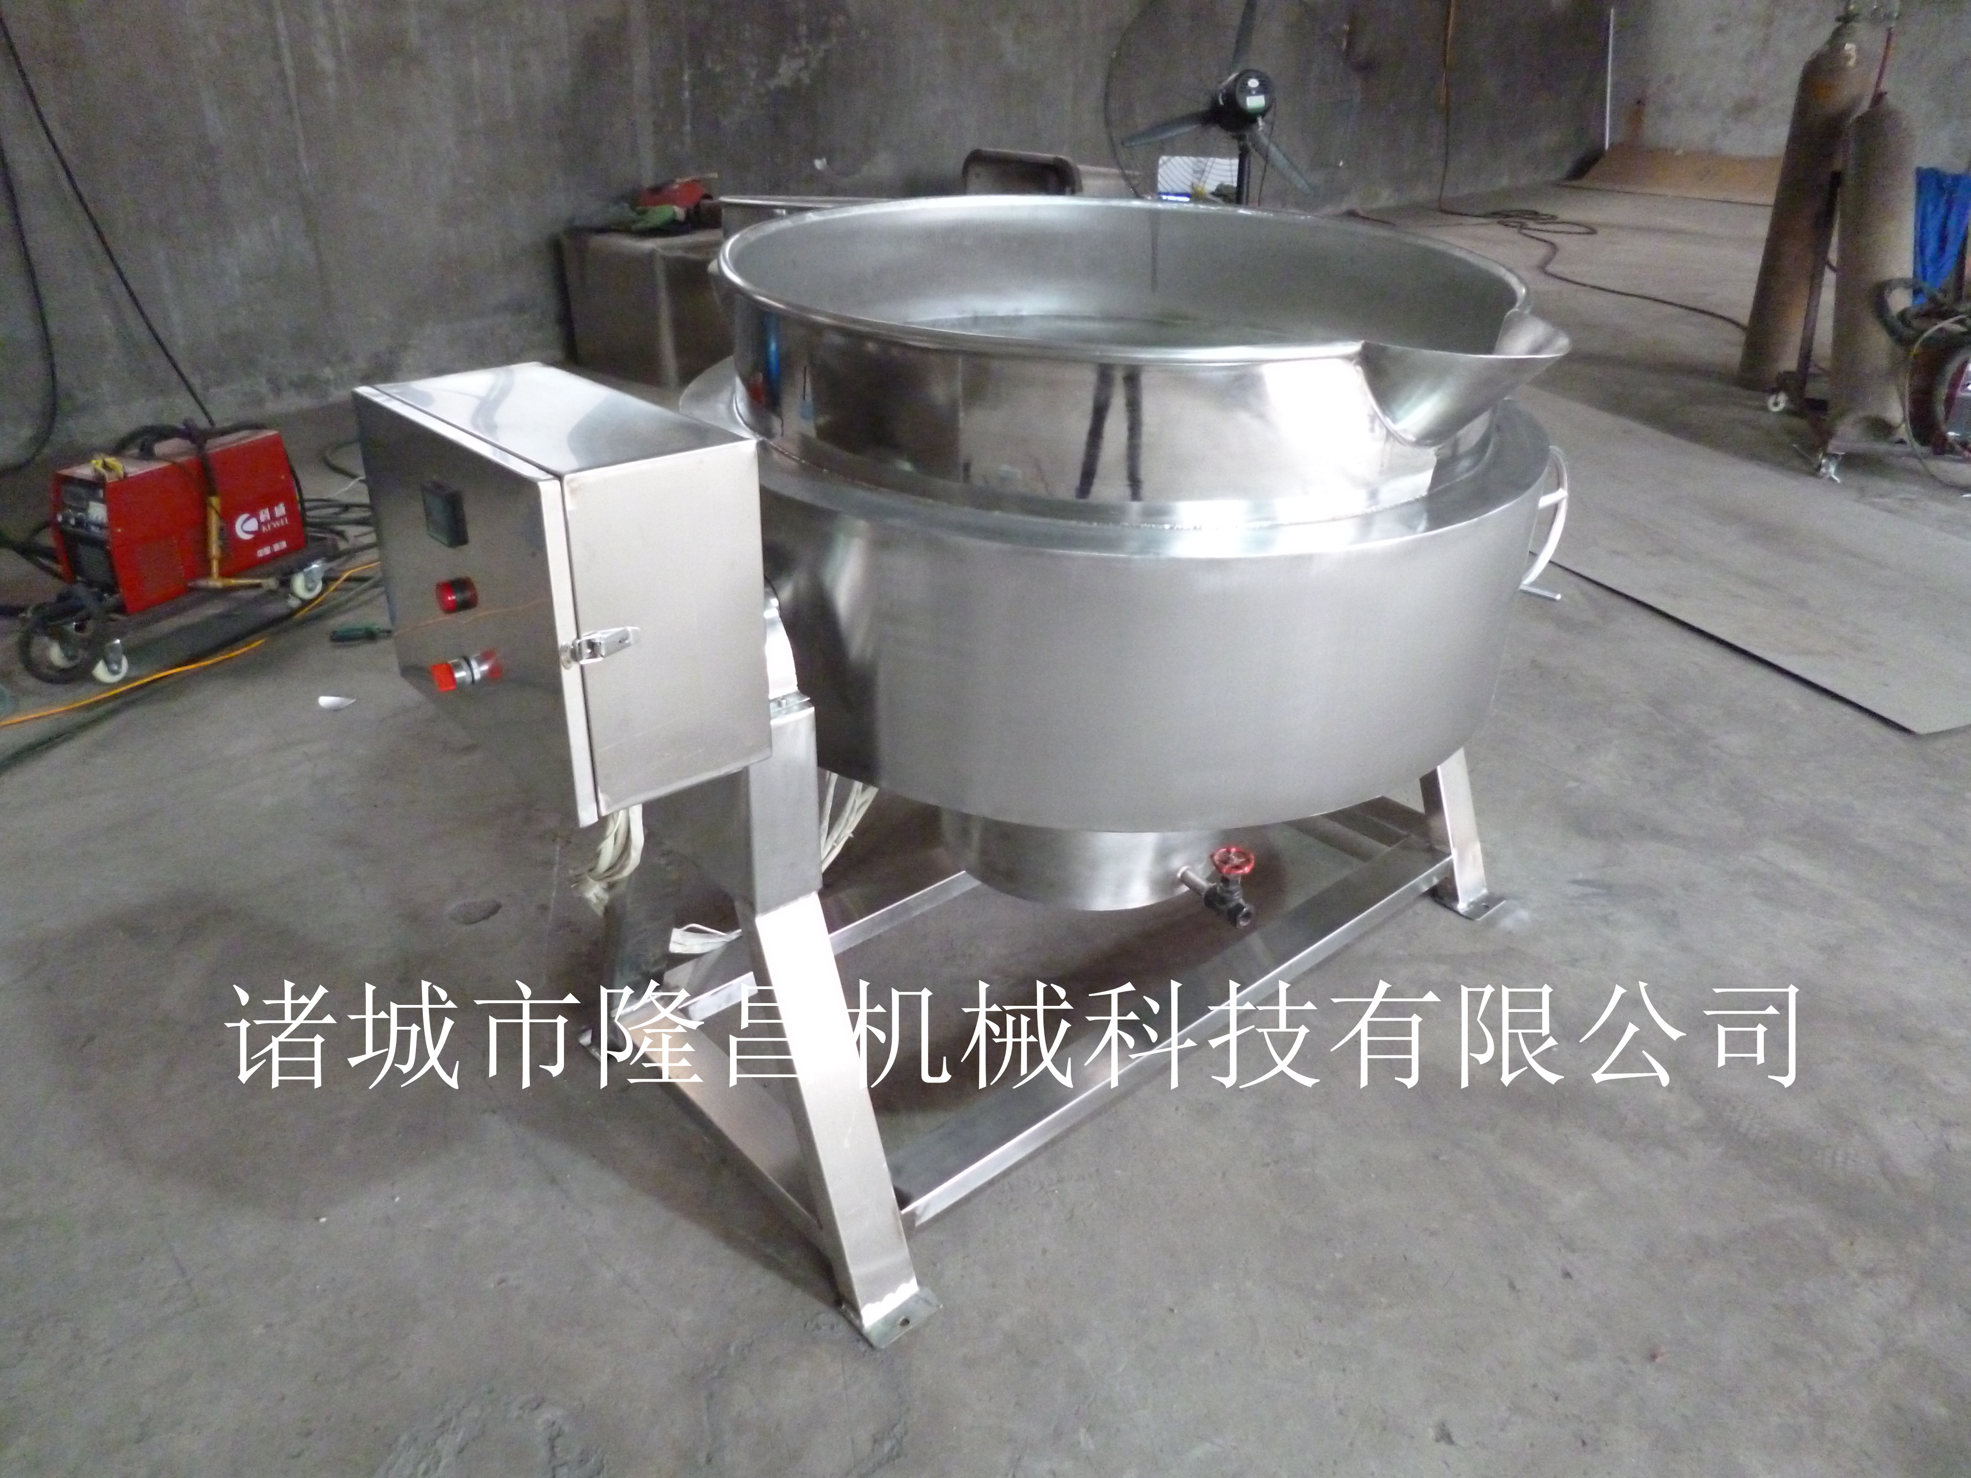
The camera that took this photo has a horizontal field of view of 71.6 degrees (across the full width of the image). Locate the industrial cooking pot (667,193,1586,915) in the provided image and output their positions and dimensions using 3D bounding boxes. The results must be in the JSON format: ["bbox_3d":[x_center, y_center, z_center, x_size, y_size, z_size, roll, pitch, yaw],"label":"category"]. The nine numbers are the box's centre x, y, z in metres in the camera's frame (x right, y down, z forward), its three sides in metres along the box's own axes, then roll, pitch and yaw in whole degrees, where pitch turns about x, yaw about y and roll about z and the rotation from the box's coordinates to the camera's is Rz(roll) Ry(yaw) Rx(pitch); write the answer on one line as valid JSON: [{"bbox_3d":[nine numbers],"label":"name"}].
[{"bbox_3d":[0.171,-0.243,1.928,1.130,0.845,1.160,1,30,-1],"label":"industrial cooking pot"}]

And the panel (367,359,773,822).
[{"bbox_3d":[-0.414,-0.165,1.345,0.203,0.320,0.401,-23,39,-36],"label":"panel"}]

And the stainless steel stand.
[{"bbox_3d":[0.167,0.024,1.988,1.380,0.742,0.697,-21,35,-38],"label":"stainless steel stand"}]

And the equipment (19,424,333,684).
[{"bbox_3d":[-1.894,-0.467,3.189,0.275,0.430,0.600,18,34,25],"label":"equipment"}]

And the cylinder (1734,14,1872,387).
[{"bbox_3d":[3.098,-2.003,5.174,0.220,1.290,0.220,13,32,27],"label":"cylinder"}]

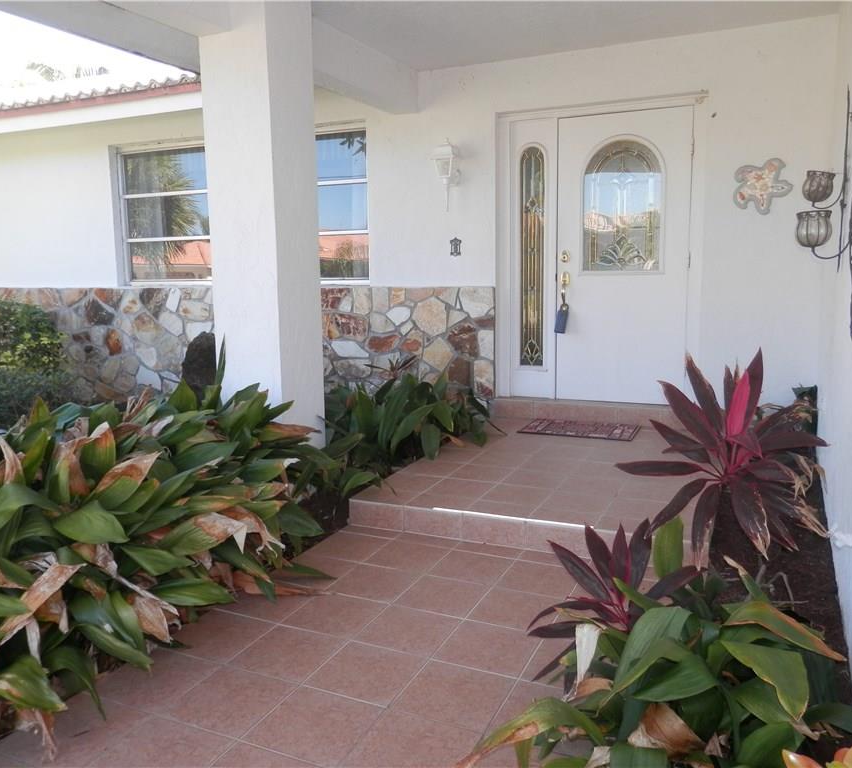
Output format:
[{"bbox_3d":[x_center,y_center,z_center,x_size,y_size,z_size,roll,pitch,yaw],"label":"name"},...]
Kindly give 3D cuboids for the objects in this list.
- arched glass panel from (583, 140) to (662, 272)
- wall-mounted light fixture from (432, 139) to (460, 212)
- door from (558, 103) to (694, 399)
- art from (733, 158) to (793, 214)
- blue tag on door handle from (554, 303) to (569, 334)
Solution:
[{"bbox_3d":[1.371,-1.244,5.178,0.555,0.900,0.040,3,10,25],"label":"arched glass panel"},{"bbox_3d":[0.179,-1.515,5.404,0.165,0.520,0.260,3,10,25],"label":"wall-mounted light fixture"},{"bbox_3d":[1.388,-0.862,5.250,0.920,2.032,0.050,3,10,25],"label":"door"},{"bbox_3d":[2.126,-1.240,4.657,0.345,0.345,0.030,3,10,25],"label":"art"},{"bbox_3d":[0.998,-0.484,5.419,0.080,0.225,0.045,11,13,24],"label":"blue tag on door handle"}]

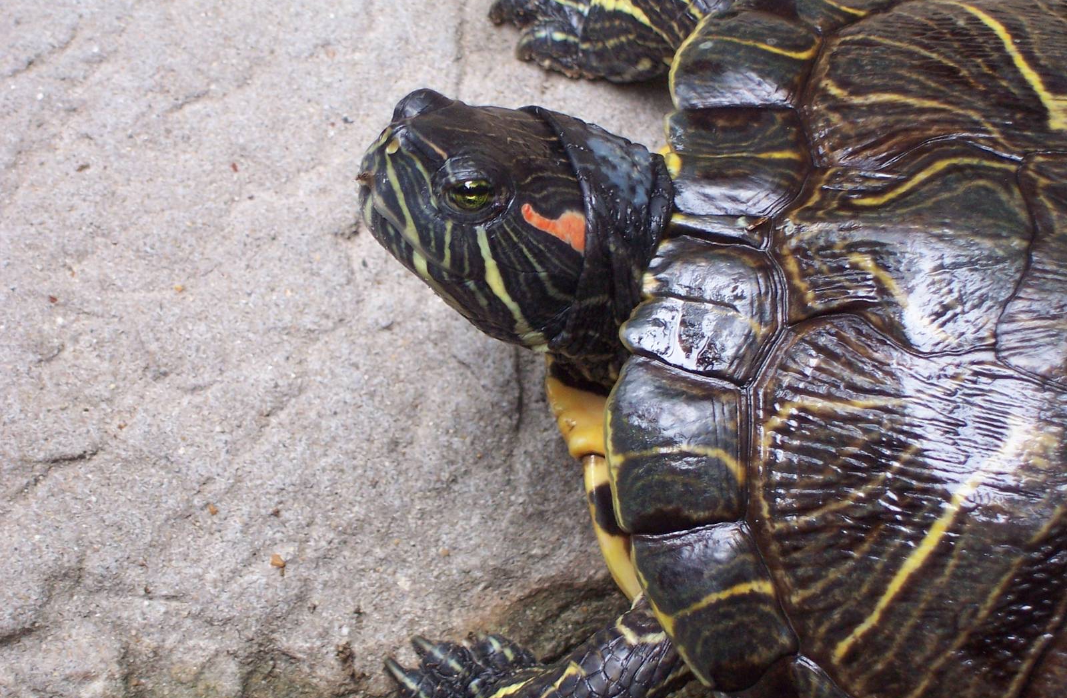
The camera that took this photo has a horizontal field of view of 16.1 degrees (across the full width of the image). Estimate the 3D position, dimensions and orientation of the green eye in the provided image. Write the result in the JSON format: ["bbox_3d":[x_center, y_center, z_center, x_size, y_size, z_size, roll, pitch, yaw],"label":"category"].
[{"bbox_3d":[-0.011,-0.027,0.652,0.008,0.005,0.005,3,19,-1],"label":"green eye"}]

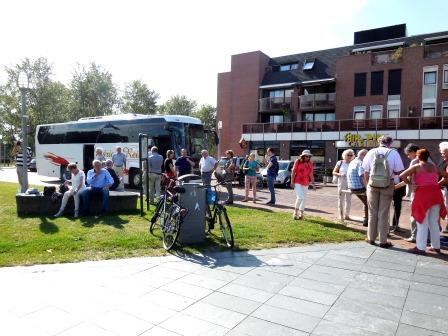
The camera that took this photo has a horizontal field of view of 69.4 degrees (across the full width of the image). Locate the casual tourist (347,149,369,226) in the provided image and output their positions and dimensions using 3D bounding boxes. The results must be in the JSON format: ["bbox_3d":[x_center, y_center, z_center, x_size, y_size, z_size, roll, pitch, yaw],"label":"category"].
[{"bbox_3d":[2.963,0.412,7.100,0.500,1.660,0.520,-3,5,-45],"label":"casual tourist"}]

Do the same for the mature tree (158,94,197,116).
[{"bbox_3d":[-6.752,-5.212,48.333,5.400,10.300,5.400,0,2,-30],"label":"mature tree"}]

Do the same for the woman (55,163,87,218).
[{"bbox_3d":[-3.598,0.484,7.629,0.520,1.300,0.850,2,2,23],"label":"woman"}]

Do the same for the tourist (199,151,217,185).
[{"bbox_3d":[-0.545,0.260,10.572,0.550,1.720,0.380,0,2,-18],"label":"tourist"}]

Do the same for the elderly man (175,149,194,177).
[{"bbox_3d":[-1.261,0.249,10.200,0.600,1.700,0.400,1,3,11],"label":"elderly man"}]

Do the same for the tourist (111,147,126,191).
[{"bbox_3d":[-3.862,0.083,11.900,0.560,1.750,0.360,0,3,-6],"label":"tourist"}]

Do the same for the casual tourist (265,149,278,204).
[{"bbox_3d":[1.510,0.281,10.171,0.450,1.760,0.500,1,2,-6],"label":"casual tourist"}]

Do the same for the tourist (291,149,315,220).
[{"bbox_3d":[1.880,0.412,7.700,0.520,1.660,0.400,0,3,-9],"label":"tourist"}]

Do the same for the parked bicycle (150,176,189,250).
[{"bbox_3d":[-0.986,0.732,5.671,0.550,1.100,1.750,11,-2,-21],"label":"parked bicycle"}]

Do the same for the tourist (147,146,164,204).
[{"bbox_3d":[-2.075,0.217,9.800,0.540,1.740,0.380,0,3,-6],"label":"tourist"}]

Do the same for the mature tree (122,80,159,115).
[{"bbox_3d":[-7.743,-4.068,30.000,3.800,8.200,3.800,0,3,0],"label":"mature tree"}]

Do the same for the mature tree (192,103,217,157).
[{"bbox_3d":[-2.987,-5.421,56.333,5.400,10.300,5.400,1,2,0],"label":"mature tree"}]

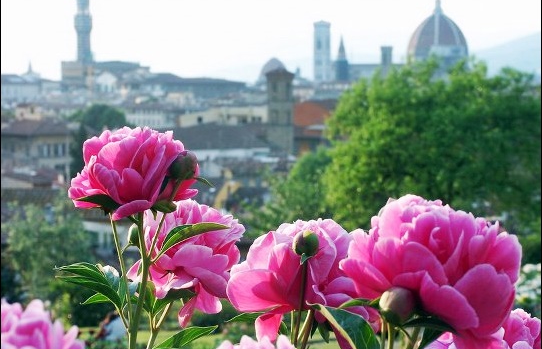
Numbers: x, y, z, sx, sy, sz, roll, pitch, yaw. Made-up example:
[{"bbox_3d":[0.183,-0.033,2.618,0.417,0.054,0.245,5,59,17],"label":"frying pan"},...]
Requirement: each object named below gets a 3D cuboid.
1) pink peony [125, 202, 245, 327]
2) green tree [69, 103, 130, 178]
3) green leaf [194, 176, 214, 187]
[{"bbox_3d":[-0.088,0.090,1.500,0.121,0.122,0.118,-1,4,-11],"label":"pink peony"},{"bbox_3d":[-33.551,-5.673,285.000,11.800,15.500,11.500,0,4,0],"label":"green tree"},{"bbox_3d":[-0.064,0.007,1.400,0.021,0.006,0.009,28,6,0],"label":"green leaf"}]

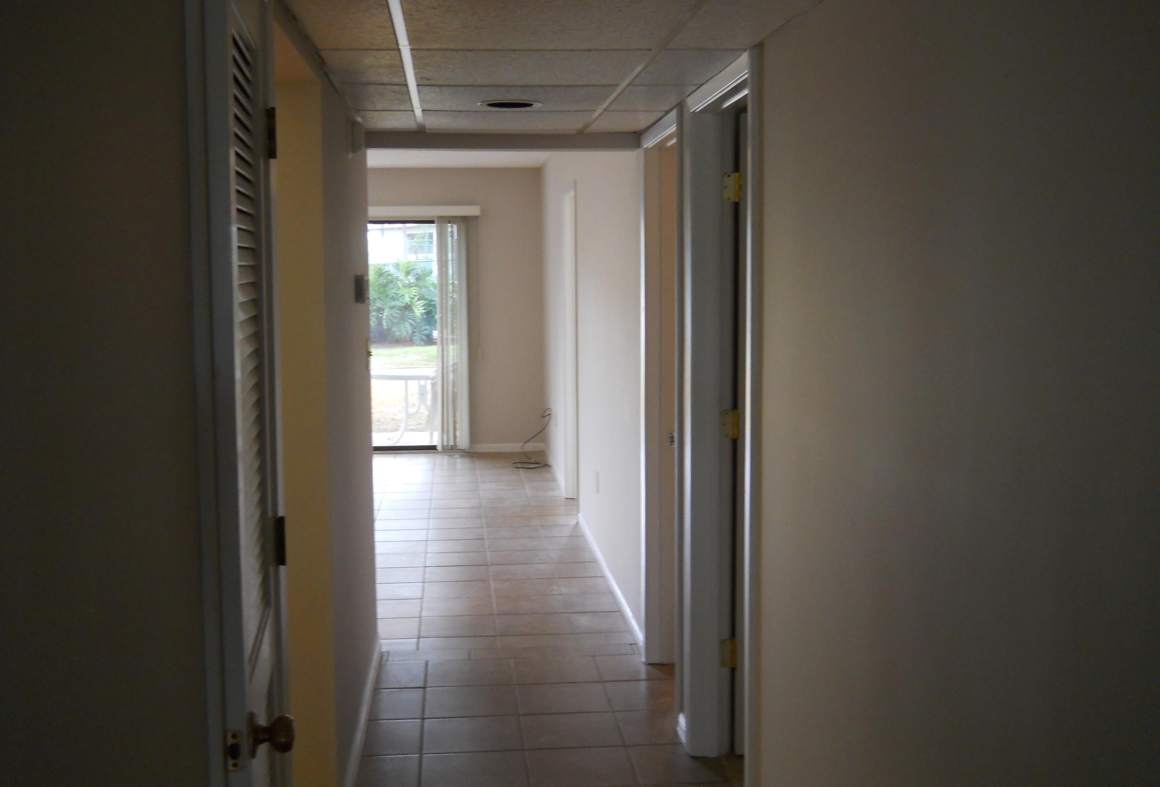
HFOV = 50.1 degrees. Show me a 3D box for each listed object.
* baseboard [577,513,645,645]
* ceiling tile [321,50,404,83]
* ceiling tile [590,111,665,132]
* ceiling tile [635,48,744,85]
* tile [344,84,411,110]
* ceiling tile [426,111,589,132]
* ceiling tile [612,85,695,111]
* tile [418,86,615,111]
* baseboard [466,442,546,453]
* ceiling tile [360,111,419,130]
[{"bbox_3d":[0.126,0.906,6.306,0.015,0.083,2.750,-1,6,-6],"label":"baseboard"},{"bbox_3d":[-0.579,-0.886,3.344,0.215,0.018,0.594,-1,6,-6],"label":"ceiling tile"},{"bbox_3d":[0.153,-1.019,4.633,0.224,0.018,0.610,-1,6,-6],"label":"ceiling tile"},{"bbox_3d":[0.279,-0.900,3.418,0.224,0.018,0.610,-1,6,-6],"label":"ceiling tile"},{"bbox_3d":[-0.640,-0.944,3.939,0.215,0.018,0.608,-1,6,-6],"label":"tile"},{"bbox_3d":[-0.271,-1.013,4.577,0.604,0.020,0.617,-1,6,-6],"label":"ceiling tile"},{"bbox_3d":[0.224,-0.960,4.000,0.217,0.020,0.584,-1,6,-6],"label":"ceiling tile"},{"bbox_3d":[-0.210,-0.954,3.972,0.604,0.020,0.584,-1,6,-6],"label":"tile"},{"bbox_3d":[-0.633,0.468,10.647,0.667,0.074,0.013,-1,6,-6],"label":"baseboard"},{"bbox_3d":[-0.701,-1.002,4.532,0.215,0.018,0.591,-1,6,-6],"label":"ceiling tile"}]

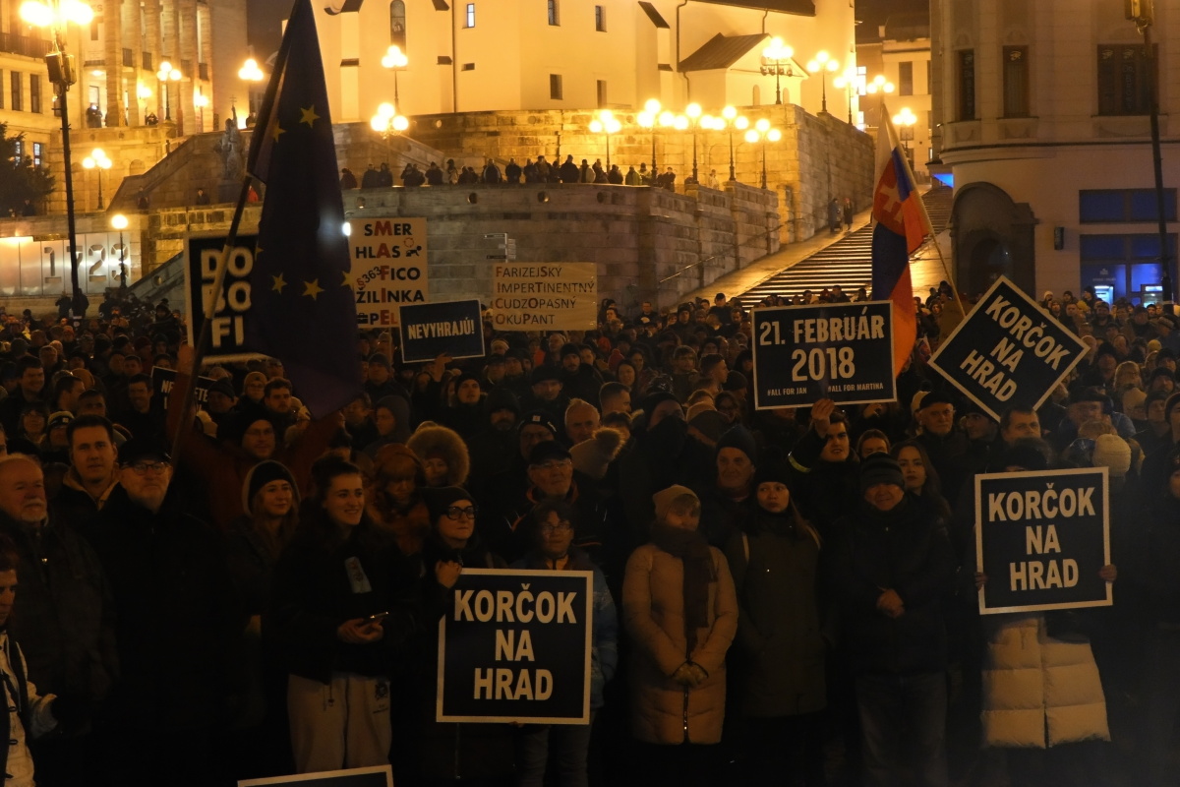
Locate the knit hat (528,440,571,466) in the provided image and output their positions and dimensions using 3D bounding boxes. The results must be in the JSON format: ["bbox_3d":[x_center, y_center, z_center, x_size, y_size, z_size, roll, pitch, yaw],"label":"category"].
[{"bbox_3d":[-0.177,0.259,10.400,0.190,0.125,0.250,-2,3,-21],"label":"knit hat"}]

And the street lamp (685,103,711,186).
[{"bbox_3d":[3.870,-9.169,88.000,1.400,2.950,0.480,-1,3,13],"label":"street lamp"}]

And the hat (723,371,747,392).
[{"bbox_3d":[1.137,-0.096,18.700,0.220,0.165,0.200,-1,3,0],"label":"hat"}]

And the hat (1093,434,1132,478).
[{"bbox_3d":[2.595,0.308,11.900,0.195,0.220,0.220,-2,3,-27],"label":"hat"}]

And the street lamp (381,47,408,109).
[{"bbox_3d":[-7.468,-12.024,92.000,0.600,2.700,1.200,-4,4,-45],"label":"street lamp"}]

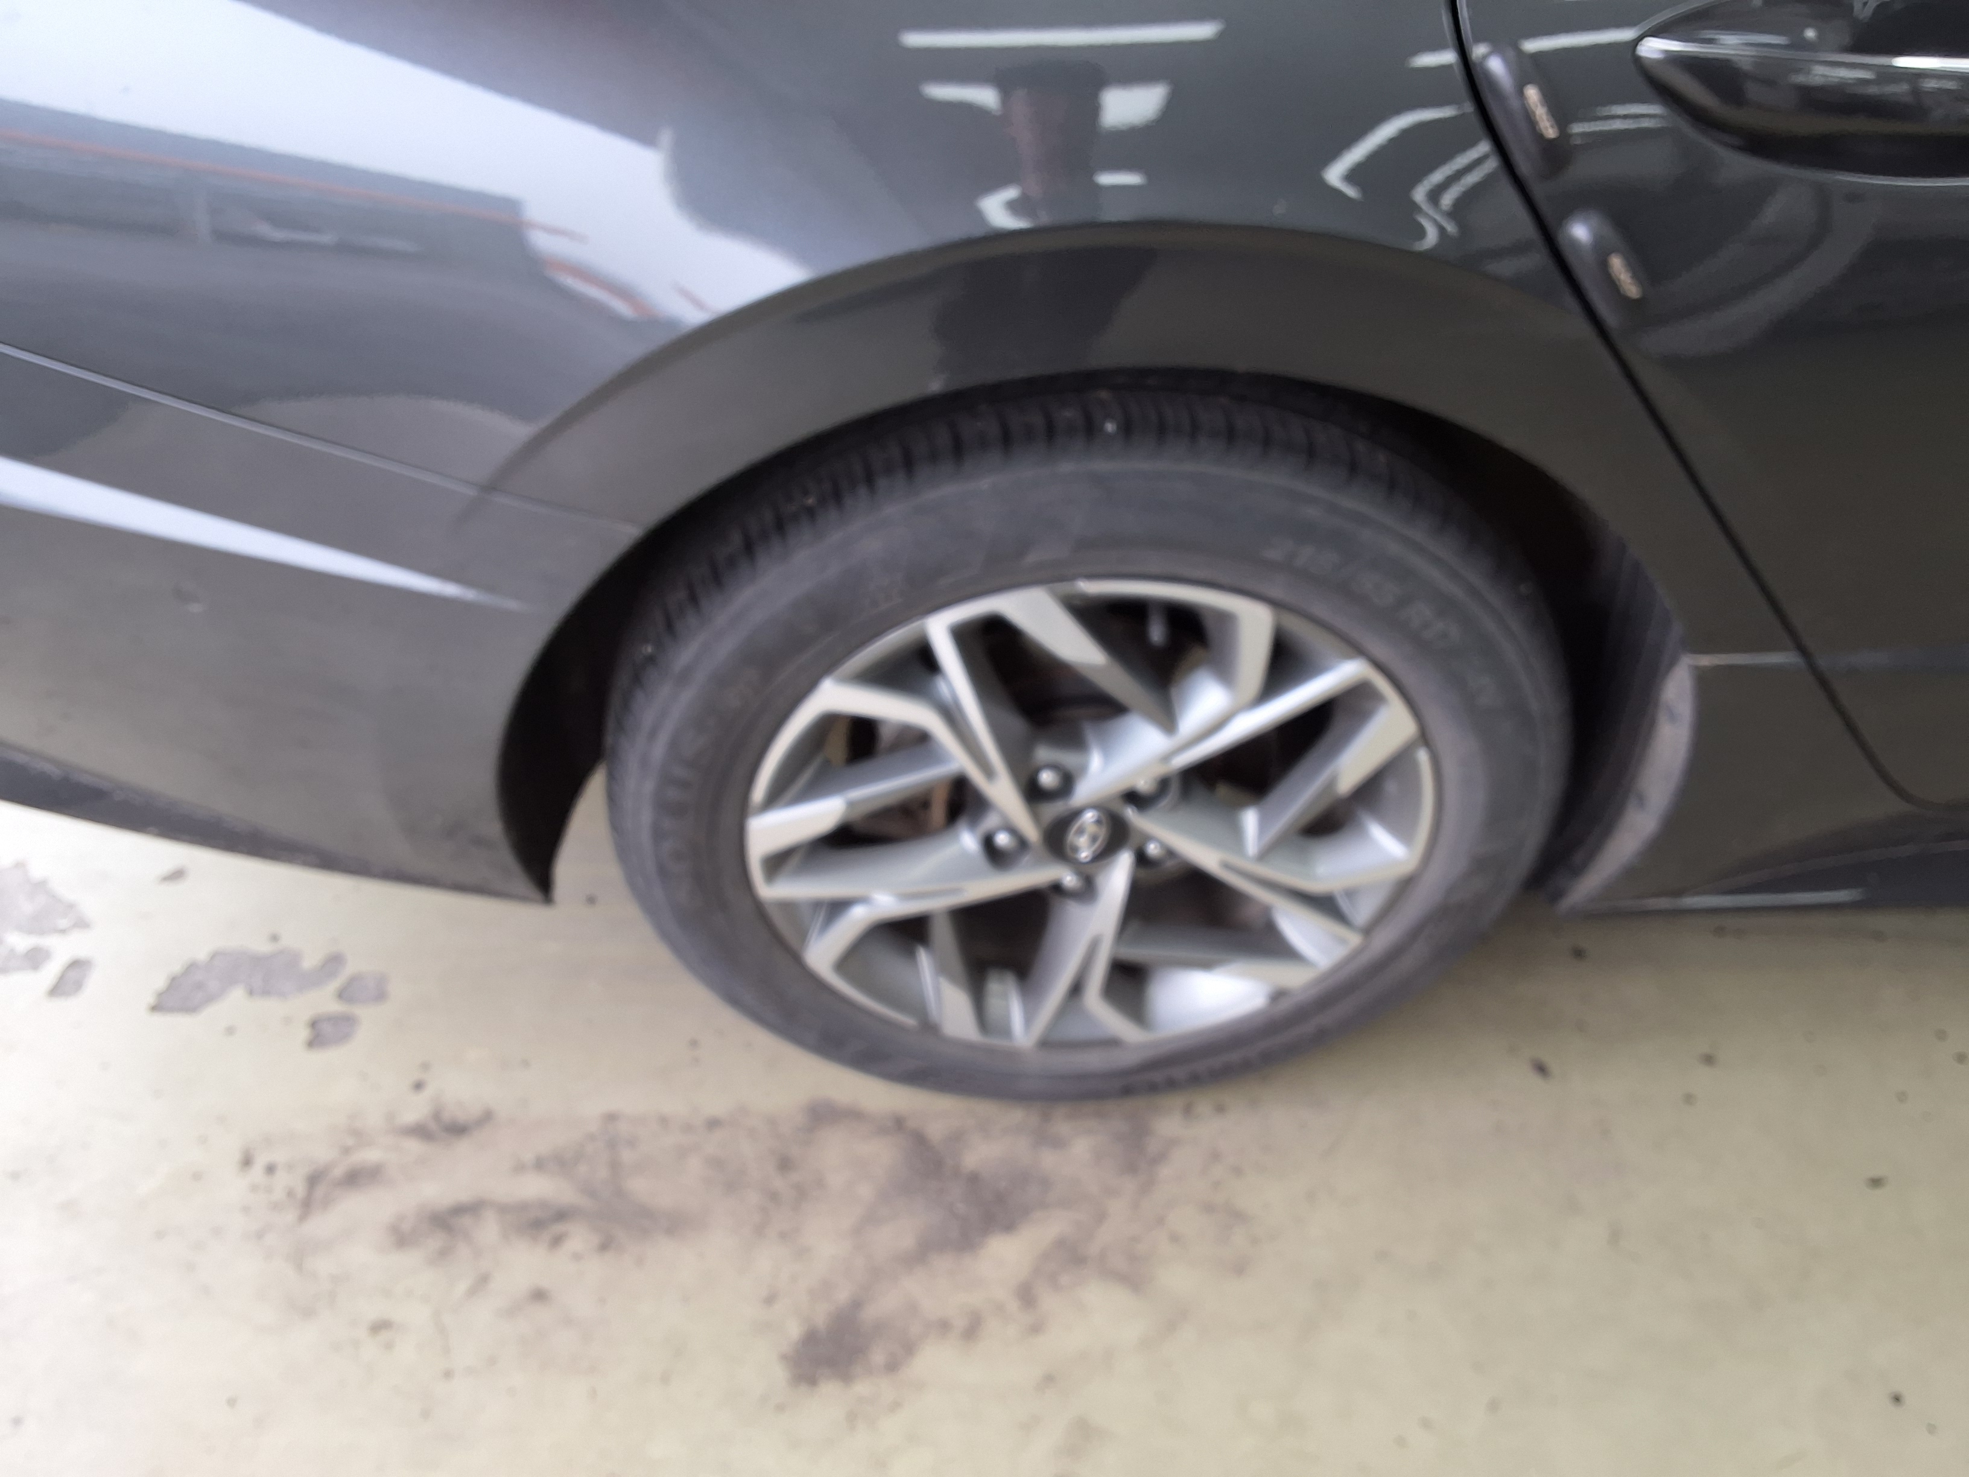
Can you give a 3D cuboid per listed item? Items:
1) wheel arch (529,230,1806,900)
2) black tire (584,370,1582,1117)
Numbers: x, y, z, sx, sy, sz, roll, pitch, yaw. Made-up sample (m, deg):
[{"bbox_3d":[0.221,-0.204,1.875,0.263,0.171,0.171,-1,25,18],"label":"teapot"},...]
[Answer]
[{"bbox_3d":[0.091,-0.094,0.995,0.810,0.530,0.170,0,43,-2],"label":"wheel arch"},{"bbox_3d":[0.070,0.007,1.158,0.665,0.657,0.222,0,43,-2],"label":"black tire"}]

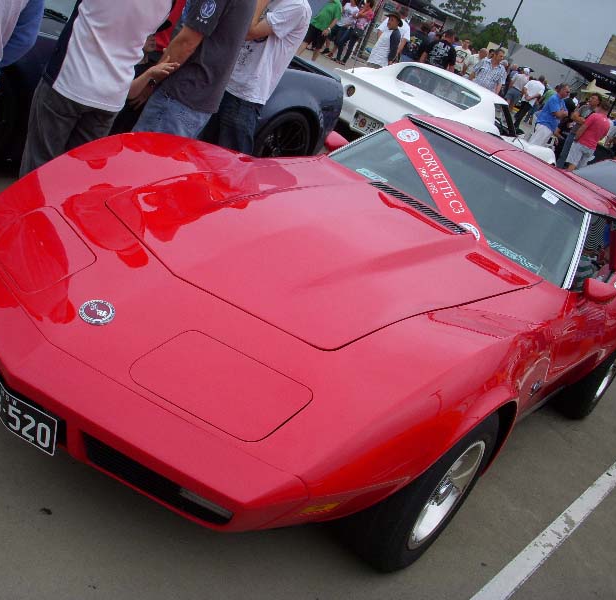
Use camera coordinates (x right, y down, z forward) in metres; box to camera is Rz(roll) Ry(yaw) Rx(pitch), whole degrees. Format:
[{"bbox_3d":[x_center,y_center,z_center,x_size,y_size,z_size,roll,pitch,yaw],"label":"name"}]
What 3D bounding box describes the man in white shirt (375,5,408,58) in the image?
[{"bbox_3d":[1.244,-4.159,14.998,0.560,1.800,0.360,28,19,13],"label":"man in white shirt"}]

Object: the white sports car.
[{"bbox_3d":[1.817,-2.128,10.992,1.760,1.210,4.630,32,20,24],"label":"white sports car"}]

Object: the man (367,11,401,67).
[{"bbox_3d":[1.046,-3.808,14.288,0.540,1.770,0.360,35,22,31],"label":"man"}]

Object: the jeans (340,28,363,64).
[{"bbox_3d":[1.117,-6.534,22.546,0.400,0.980,0.320,32,20,25],"label":"jeans"}]

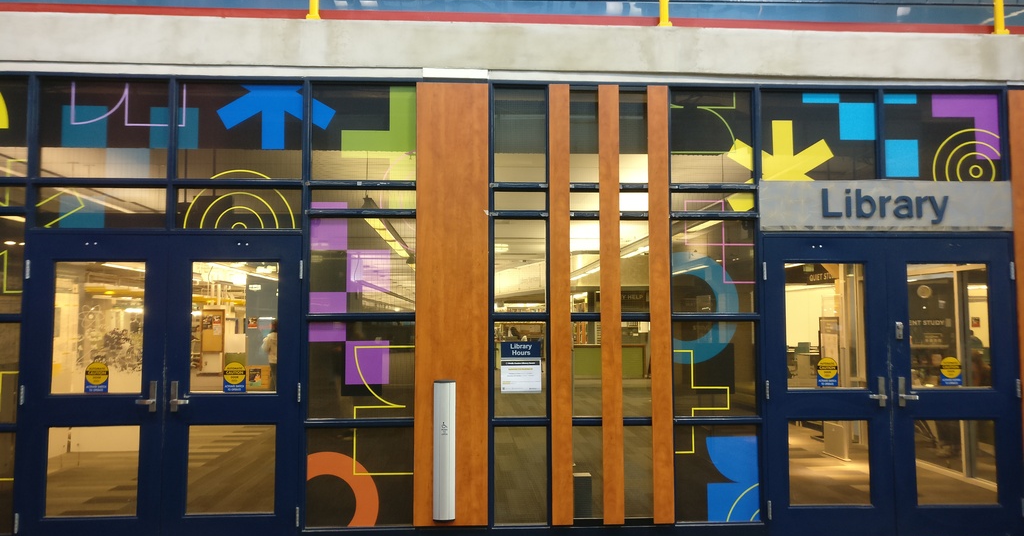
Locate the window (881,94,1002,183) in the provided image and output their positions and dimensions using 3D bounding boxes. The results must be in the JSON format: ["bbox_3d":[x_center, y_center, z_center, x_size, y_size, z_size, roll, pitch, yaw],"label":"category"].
[{"bbox_3d":[3.158,-0.966,6.061,0.903,0.673,0.050,0,-4,-3],"label":"window"}]

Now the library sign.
[{"bbox_3d":[2.689,-0.447,5.925,1.858,0.368,0.070,0,-4,-3],"label":"library sign"}]

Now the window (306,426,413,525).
[{"bbox_3d":[-1.033,1.424,5.655,0.738,0.682,0.050,0,-4,-3],"label":"window"}]

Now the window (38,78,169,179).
[{"bbox_3d":[-2.827,-0.965,5.743,0.880,0.704,0.050,0,-4,-3],"label":"window"}]

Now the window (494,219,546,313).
[{"bbox_3d":[0.060,-0.017,5.818,0.373,0.666,0.050,0,-4,-3],"label":"window"}]

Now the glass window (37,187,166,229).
[{"bbox_3d":[-2.807,-0.411,5.675,0.861,0.283,0.050,0,-4,-3],"label":"glass window"}]

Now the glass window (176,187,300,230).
[{"bbox_3d":[-1.887,-0.409,5.732,0.850,0.300,0.050,0,-4,-3],"label":"glass window"}]

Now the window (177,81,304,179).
[{"bbox_3d":[-1.895,-0.965,5.790,0.871,0.699,0.050,0,-4,-3],"label":"window"}]

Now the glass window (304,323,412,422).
[{"bbox_3d":[-1.031,0.701,5.694,0.726,0.673,0.050,0,-4,-3],"label":"glass window"}]

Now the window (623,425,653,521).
[{"bbox_3d":[0.880,1.421,5.759,0.204,0.643,0.050,0,-4,-3],"label":"window"}]

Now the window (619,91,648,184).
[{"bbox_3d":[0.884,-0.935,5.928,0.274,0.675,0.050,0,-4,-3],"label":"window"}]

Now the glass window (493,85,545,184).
[{"bbox_3d":[0.061,-0.945,5.887,0.377,0.696,0.050,0,-4,-3],"label":"glass window"}]

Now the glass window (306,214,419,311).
[{"bbox_3d":[-1.034,-0.015,5.755,0.737,0.676,0.050,0,-4,-3],"label":"glass window"}]

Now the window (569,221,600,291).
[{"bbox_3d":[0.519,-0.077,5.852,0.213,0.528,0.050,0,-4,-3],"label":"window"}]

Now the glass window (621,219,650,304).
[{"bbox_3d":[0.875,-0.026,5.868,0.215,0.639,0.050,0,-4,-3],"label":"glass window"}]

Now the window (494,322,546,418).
[{"bbox_3d":[0.061,0.712,5.768,0.366,0.664,0.050,0,-4,-3],"label":"window"}]

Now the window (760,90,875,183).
[{"bbox_3d":[2.228,-0.962,6.008,0.854,0.678,0.050,0,-4,-3],"label":"window"}]

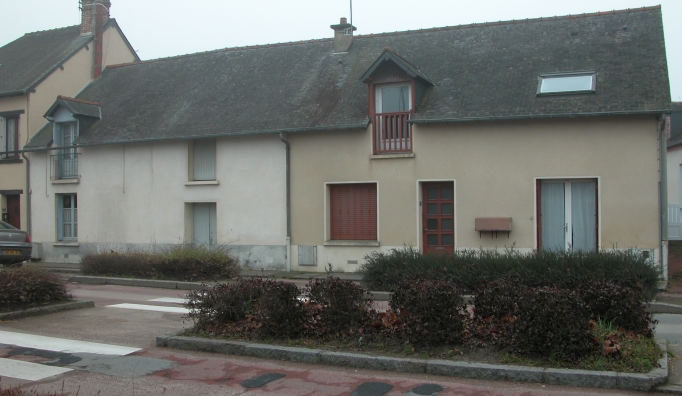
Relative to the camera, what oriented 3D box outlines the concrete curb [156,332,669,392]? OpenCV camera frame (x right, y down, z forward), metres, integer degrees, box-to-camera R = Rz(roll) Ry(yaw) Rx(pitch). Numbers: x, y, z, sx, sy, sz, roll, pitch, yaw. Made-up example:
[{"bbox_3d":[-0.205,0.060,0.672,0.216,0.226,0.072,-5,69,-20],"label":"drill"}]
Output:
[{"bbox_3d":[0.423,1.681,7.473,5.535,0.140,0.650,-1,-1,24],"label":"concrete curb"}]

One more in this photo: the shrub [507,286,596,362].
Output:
[{"bbox_3d":[2.200,1.250,7.200,0.850,0.710,0.800,-1,0,24],"label":"shrub"}]

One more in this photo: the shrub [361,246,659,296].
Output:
[{"bbox_3d":[2.899,1.270,12.274,5.000,0.820,1.200,-1,-1,23],"label":"shrub"}]

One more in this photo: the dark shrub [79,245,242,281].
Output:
[{"bbox_3d":[-4.050,1.380,15.300,3.750,0.640,1.000,-1,0,24],"label":"dark shrub"}]

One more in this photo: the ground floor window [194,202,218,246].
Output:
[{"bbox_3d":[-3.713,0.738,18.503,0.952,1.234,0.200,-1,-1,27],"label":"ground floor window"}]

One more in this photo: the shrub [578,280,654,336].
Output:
[{"bbox_3d":[3.056,1.282,7.635,0.780,0.660,0.750,-1,-1,24],"label":"shrub"}]

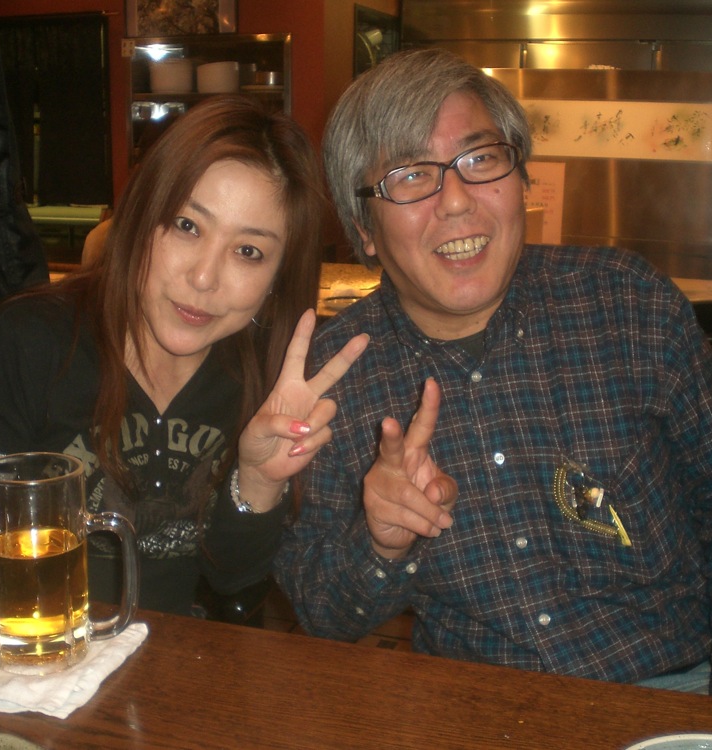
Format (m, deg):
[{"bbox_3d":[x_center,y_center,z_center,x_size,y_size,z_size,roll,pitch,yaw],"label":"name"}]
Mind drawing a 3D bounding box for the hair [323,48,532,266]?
[{"bbox_3d":[0.071,-0.218,1.100,0.192,0.210,0.220,-14,12,-2],"label":"hair"}]

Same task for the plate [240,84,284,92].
[{"bbox_3d":[-0.375,-1.176,4.500,0.195,0.026,0.195,1,11,0],"label":"plate"}]

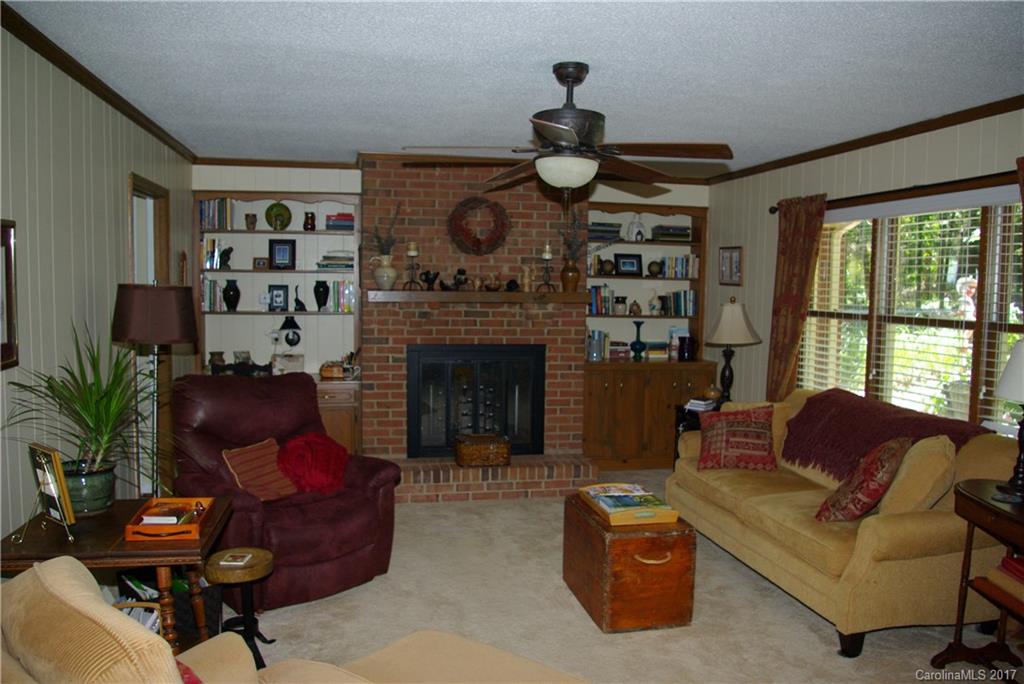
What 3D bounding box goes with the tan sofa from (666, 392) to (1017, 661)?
[{"bbox_3d":[1.650,0.785,4.215,0.910,0.950,1.970,-1,5,-14],"label":"tan sofa"}]

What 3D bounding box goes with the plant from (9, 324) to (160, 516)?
[{"bbox_3d":[-1.494,0.274,2.749,0.530,0.680,0.560,0,5,-12],"label":"plant"}]

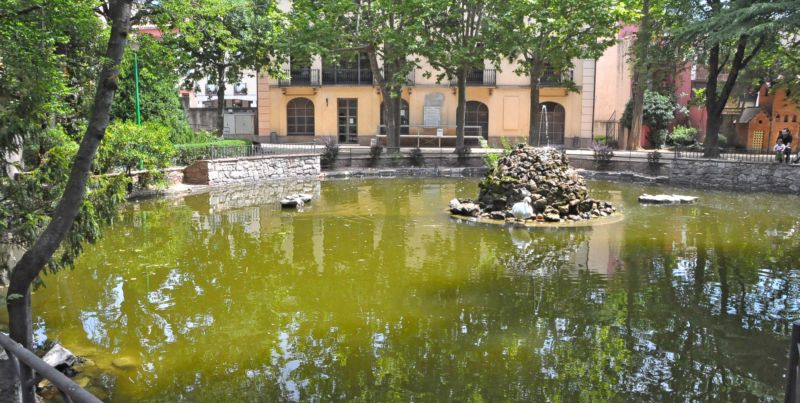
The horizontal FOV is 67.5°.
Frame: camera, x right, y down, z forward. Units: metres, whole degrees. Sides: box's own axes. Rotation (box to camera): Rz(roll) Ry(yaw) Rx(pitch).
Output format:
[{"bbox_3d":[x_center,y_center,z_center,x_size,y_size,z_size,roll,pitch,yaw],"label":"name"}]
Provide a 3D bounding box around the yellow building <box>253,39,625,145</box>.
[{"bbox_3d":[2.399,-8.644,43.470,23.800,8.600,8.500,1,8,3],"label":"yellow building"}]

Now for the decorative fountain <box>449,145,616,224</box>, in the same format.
[{"bbox_3d":[3.264,-0.558,14.811,4.100,1.680,4.000,2,8,12],"label":"decorative fountain"}]

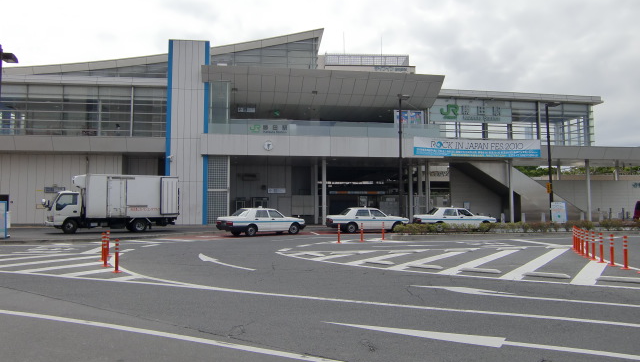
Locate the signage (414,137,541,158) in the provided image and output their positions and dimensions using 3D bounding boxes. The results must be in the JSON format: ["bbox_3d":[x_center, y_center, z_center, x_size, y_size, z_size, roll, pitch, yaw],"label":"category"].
[{"bbox_3d":[12.828,-2.681,41.759,10.853,1.449,0.100,0,-3,-9],"label":"signage"}]

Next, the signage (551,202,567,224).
[{"bbox_3d":[16.510,2.243,35.732,0.950,1.500,0.350,-1,-3,25],"label":"signage"}]

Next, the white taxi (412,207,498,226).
[{"bbox_3d":[8.136,2.302,31.125,4.690,1.450,1.700,0,-3,-7],"label":"white taxi"}]

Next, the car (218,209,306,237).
[{"bbox_3d":[-3.048,2.157,27.929,4.690,1.500,1.700,2,-3,-36],"label":"car"}]

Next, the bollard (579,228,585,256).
[{"bbox_3d":[8.258,1.923,16.327,0.200,0.810,0.200,0,-3,0],"label":"bollard"}]

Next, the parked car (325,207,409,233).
[{"bbox_3d":[2.826,2.269,30.127,4.690,1.450,1.700,0,-3,-12],"label":"parked car"}]

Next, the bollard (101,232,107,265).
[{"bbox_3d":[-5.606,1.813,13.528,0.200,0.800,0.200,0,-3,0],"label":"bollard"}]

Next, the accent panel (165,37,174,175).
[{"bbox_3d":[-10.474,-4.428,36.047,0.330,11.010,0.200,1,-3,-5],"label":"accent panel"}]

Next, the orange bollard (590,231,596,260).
[{"bbox_3d":[7.895,1.862,14.978,0.200,0.810,0.200,0,-3,0],"label":"orange bollard"}]

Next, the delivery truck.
[{"bbox_3d":[-11.118,1.262,28.069,6.450,3.080,2.100,1,-3,-11],"label":"delivery truck"}]

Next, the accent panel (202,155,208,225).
[{"bbox_3d":[-7.963,0.653,36.007,0.340,4.870,0.200,1,-3,-5],"label":"accent panel"}]

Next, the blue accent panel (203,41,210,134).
[{"bbox_3d":[-8.567,-7.110,39.179,0.380,7.069,0.250,0,-3,-9],"label":"blue accent panel"}]

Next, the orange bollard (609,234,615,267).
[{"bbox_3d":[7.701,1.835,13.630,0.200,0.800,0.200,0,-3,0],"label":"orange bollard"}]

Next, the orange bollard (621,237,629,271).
[{"bbox_3d":[7.587,1.764,12.881,0.200,0.810,0.200,0,-3,0],"label":"orange bollard"}]

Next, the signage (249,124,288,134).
[{"bbox_3d":[-3.551,-3.599,35.909,2.680,0.640,0.080,1,-3,-5],"label":"signage"}]

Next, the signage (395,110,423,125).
[{"bbox_3d":[6.963,-4.853,40.276,2.300,1.390,0.150,1,-3,-5],"label":"signage"}]

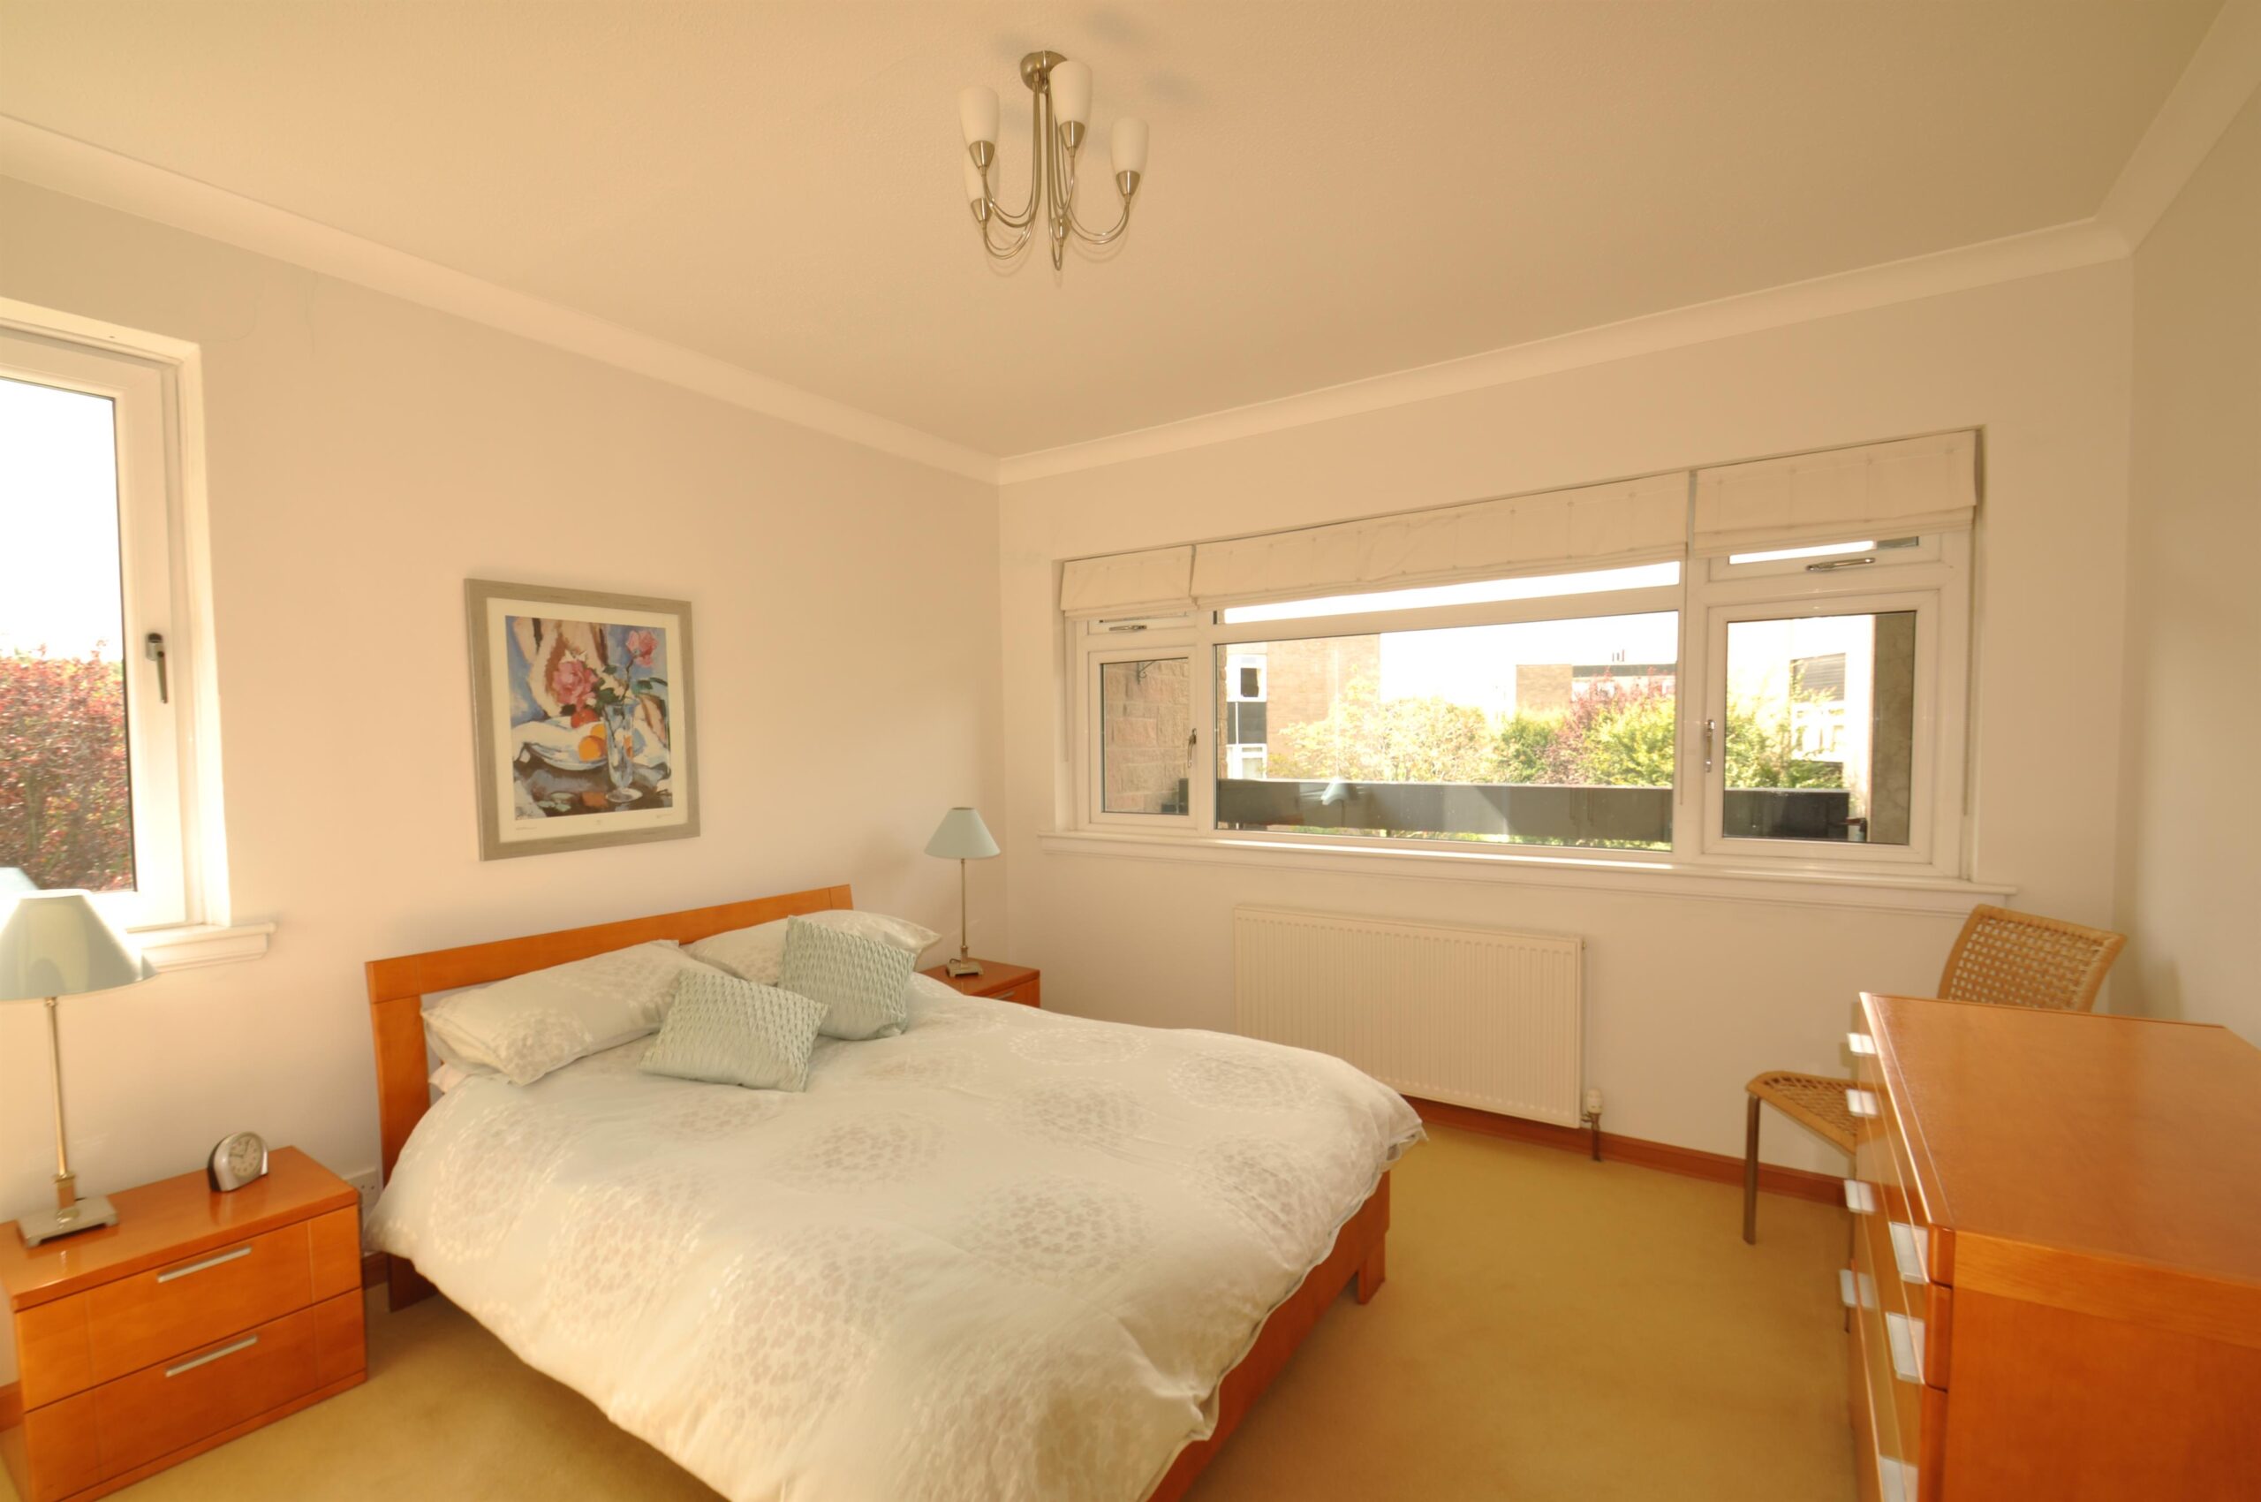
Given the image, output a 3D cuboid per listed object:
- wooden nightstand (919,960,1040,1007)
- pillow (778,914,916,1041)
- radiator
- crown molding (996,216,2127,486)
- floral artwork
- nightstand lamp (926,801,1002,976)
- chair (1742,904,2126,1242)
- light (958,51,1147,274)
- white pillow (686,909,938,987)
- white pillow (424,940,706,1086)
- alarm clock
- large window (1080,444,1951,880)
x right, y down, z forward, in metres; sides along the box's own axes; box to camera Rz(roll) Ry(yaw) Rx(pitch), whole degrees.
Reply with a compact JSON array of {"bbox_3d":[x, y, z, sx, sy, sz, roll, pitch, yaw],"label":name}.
[{"bbox_3d":[-0.684,1.138,3.756,0.426,0.441,0.495,0,2,33],"label":"wooden nightstand"},{"bbox_3d":[-0.857,0.690,2.823,0.386,0.129,0.366,21,32,-19],"label":"pillow"},{"bbox_3d":[0.936,0.889,3.328,1.213,0.594,0.084,0,2,33],"label":"radiator"},{"bbox_3d":[0.912,-1.258,3.289,3.662,0.084,0.084,0,2,33],"label":"crown molding"},{"bbox_3d":[-1.593,-0.090,2.803,0.030,0.756,0.641,0,2,33],"label":"floral artwork"},{"bbox_3d":[-0.702,0.579,3.881,0.292,0.671,0.292,-1,2,0],"label":"nightstand lamp"},{"bbox_3d":[1.973,0.895,2.368,0.604,0.920,0.445,-1,2,4],"label":"chair"},{"bbox_3d":[-0.154,-1.069,1.707,0.356,0.332,0.356,-1,2,0],"label":"light"},{"bbox_3d":[-1.026,0.665,3.109,0.416,0.158,0.683,27,16,29],"label":"white pillow"},{"bbox_3d":[-1.428,0.683,2.532,0.406,0.158,0.673,27,16,29],"label":"white pillow"},{"bbox_3d":[-1.986,0.900,2.103,0.059,0.114,0.094,0,2,27],"label":"alarm clock"},{"bbox_3d":[0.995,-0.240,3.370,3.036,1.214,0.119,0,2,33],"label":"large window"}]

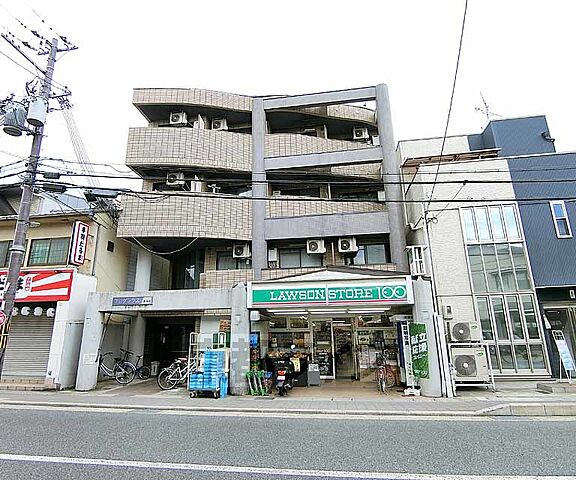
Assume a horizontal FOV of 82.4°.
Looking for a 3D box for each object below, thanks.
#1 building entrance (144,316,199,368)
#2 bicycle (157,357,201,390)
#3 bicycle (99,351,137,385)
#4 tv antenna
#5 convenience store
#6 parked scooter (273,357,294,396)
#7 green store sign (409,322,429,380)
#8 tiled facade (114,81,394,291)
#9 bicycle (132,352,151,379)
[{"bbox_3d":[-4.727,4.348,13.555,2.352,2.332,0.700,-3,-14,8],"label":"building entrance"},{"bbox_3d":[-3.418,4.391,11.029,1.750,1.060,0.570,7,-16,-28],"label":"bicycle"},{"bbox_3d":[-6.308,4.604,11.647,1.750,1.070,0.570,8,-17,-32],"label":"bicycle"},{"bbox_3d":[9.433,-6.304,15.488,1.200,1.450,0.650,4,-15,-21],"label":"tv antenna"},{"bbox_3d":[1.631,3.189,11.875,5.121,3.613,5.000,-3,-14,8],"label":"convenience store"},{"bbox_3d":[-0.074,4.116,10.202,0.680,1.070,1.750,-4,-14,11],"label":"parked scooter"},{"bbox_3d":[3.833,3.253,9.674,0.500,1.578,0.060,-3,-14,8],"label":"green store sign"},{"bbox_3d":[-1.090,-2.415,13.455,11.090,8.844,2.200,-3,-14,8],"label":"tiled facade"},{"bbox_3d":[-6.003,4.905,12.741,1.500,1.000,0.540,4,-15,-19],"label":"bicycle"}]

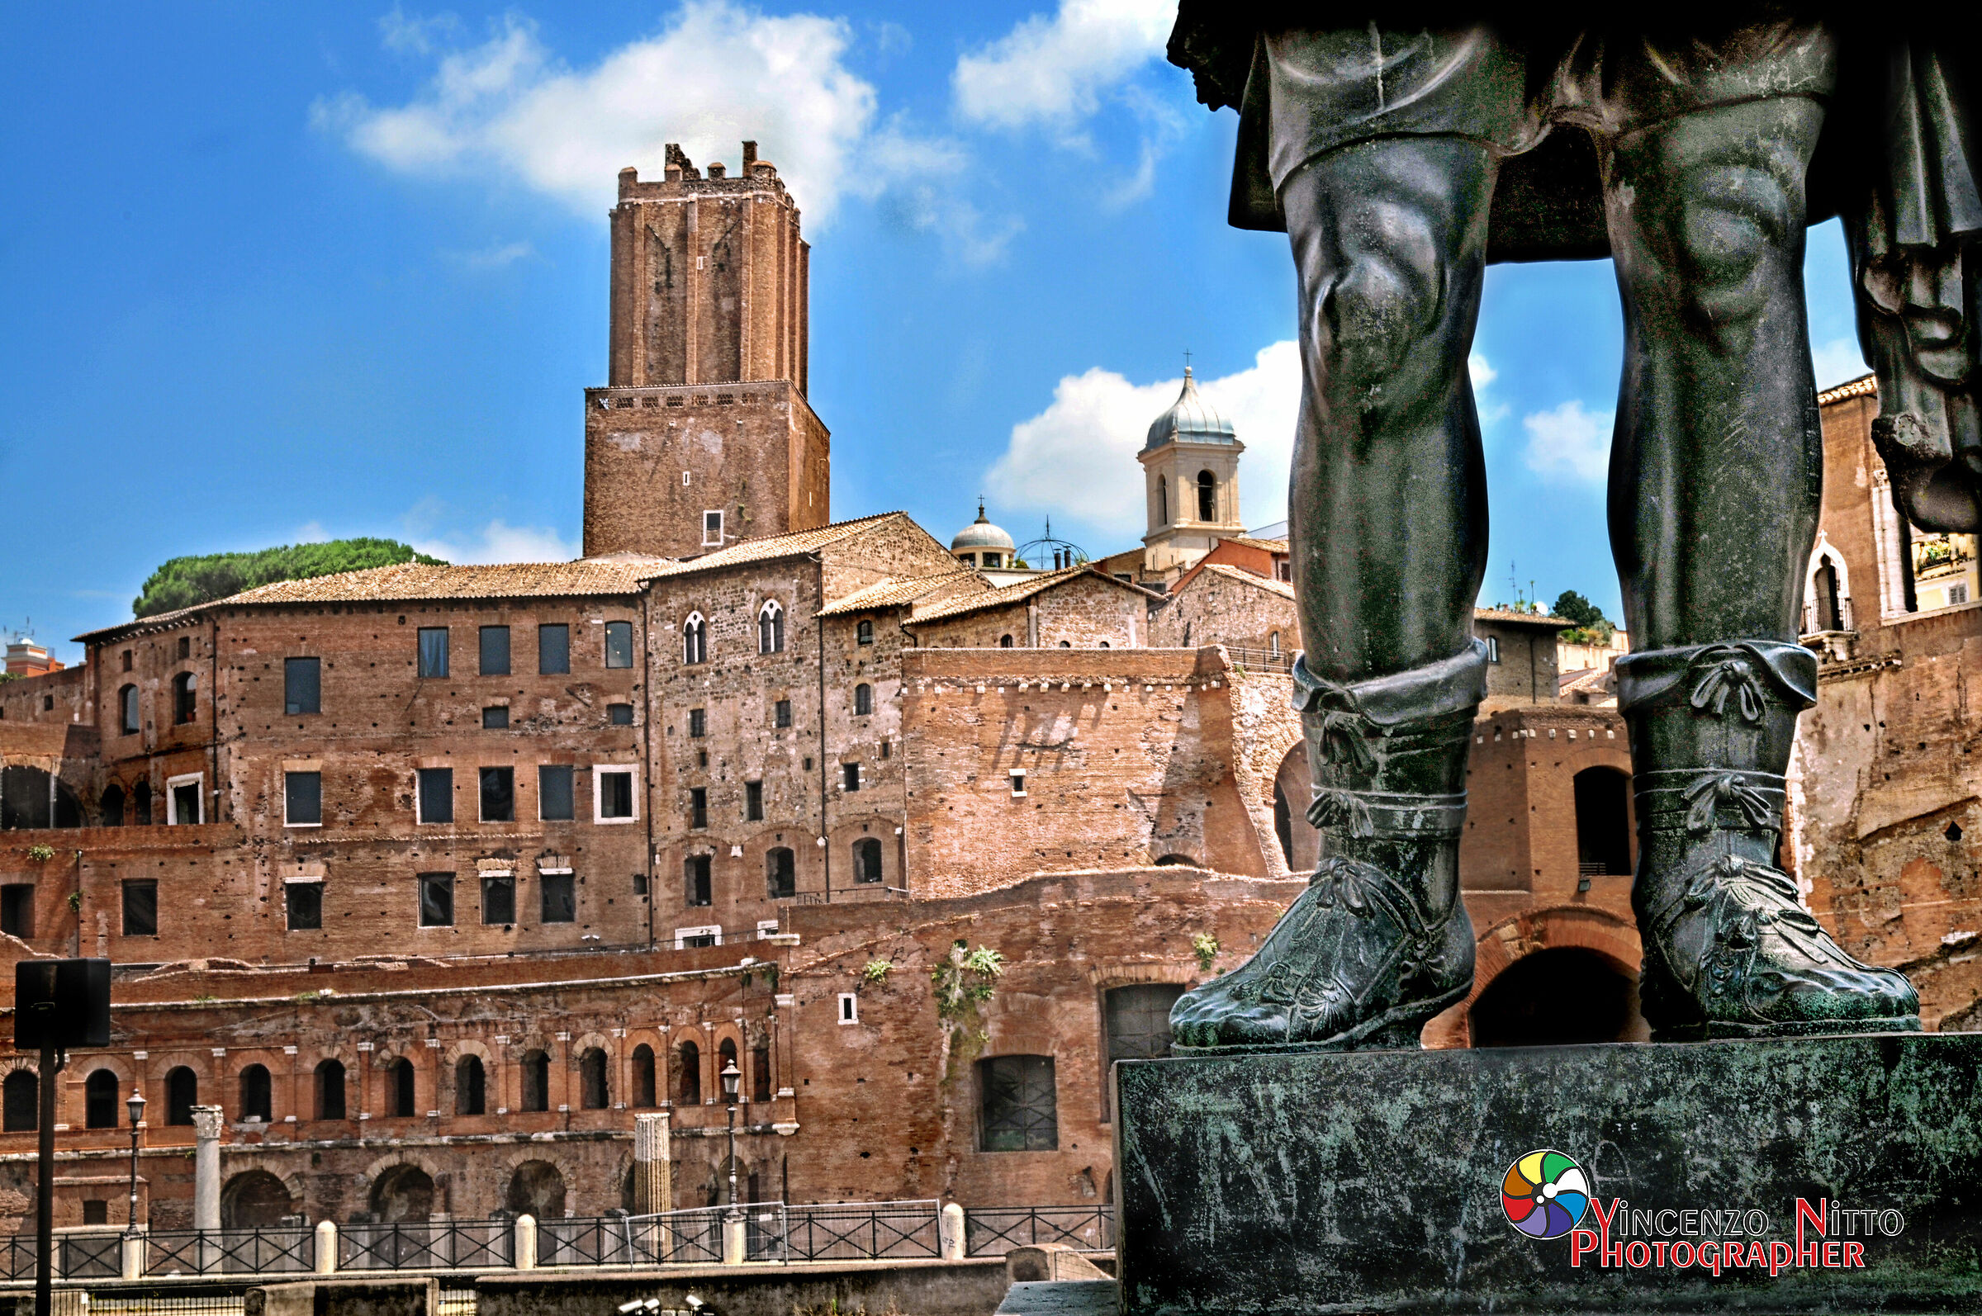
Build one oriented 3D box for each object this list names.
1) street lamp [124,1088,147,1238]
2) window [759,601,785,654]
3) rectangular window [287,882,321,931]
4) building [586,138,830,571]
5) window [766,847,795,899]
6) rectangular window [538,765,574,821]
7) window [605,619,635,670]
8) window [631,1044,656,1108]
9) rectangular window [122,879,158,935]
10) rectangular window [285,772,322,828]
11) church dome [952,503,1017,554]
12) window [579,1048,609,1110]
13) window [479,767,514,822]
[{"bbox_3d":[-21.049,12.420,81.173,0.510,3.660,0.510,-2,-8,0],"label":"street lamp"},{"bbox_3d":[-8.287,-1.142,126.290,1.136,1.944,0.300,-8,-10,37],"label":"window"},{"bbox_3d":[-26.968,9.724,129.782,1.370,1.950,0.300,-2,-8,-4],"label":"rectangular window"},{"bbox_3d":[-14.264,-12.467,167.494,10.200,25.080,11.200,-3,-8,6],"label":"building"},{"bbox_3d":[-7.876,8.157,124.945,1.358,1.848,0.300,-8,-10,37],"label":"window"},{"bbox_3d":[-17.279,5.395,131.069,1.390,2.220,0.300,-2,-8,-4],"label":"rectangular window"},{"bbox_3d":[-16.746,-0.604,148.763,1.319,2.182,0.350,-2,-8,-3],"label":"window"},{"bbox_3d":[-13.677,16.688,131.727,0.500,2.511,1.668,5,-10,-42],"label":"window"},{"bbox_3d":[-32.727,9.597,126.867,1.245,2.117,0.300,-1,-8,-6],"label":"rectangular window"},{"bbox_3d":[-26.680,5.486,128.098,1.264,2.026,0.300,-1,-8,-6],"label":"rectangular window"},{"bbox_3d":[-0.440,-8.205,208.121,4.050,3.020,4.050,-2,-8,0],"label":"church dome"},{"bbox_3d":[-13.985,14.951,117.350,1.250,2.190,0.400,-8,-10,38],"label":"window"},{"bbox_3d":[-19.293,5.369,128.899,1.280,2.099,0.300,-1,-8,-6],"label":"window"}]

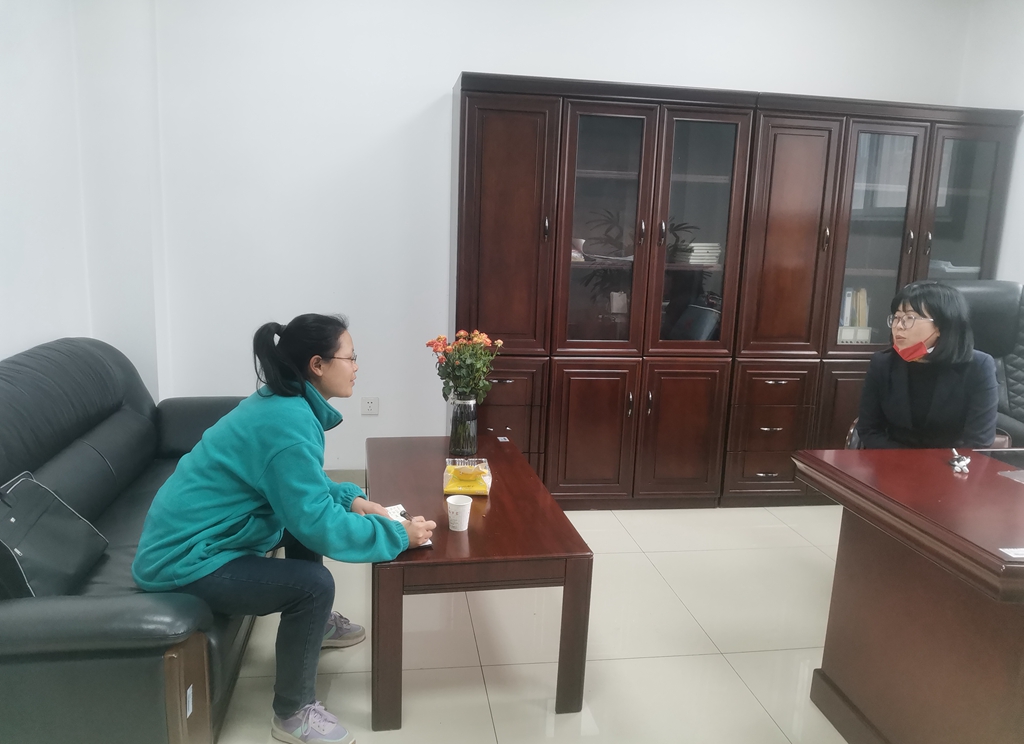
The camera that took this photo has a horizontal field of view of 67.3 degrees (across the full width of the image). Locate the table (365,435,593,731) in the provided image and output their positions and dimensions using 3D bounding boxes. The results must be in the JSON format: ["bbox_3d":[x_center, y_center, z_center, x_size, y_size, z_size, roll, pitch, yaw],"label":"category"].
[{"bbox_3d":[-0.201,0.621,2.692,0.593,0.482,1.225,0,11,-12],"label":"table"}]

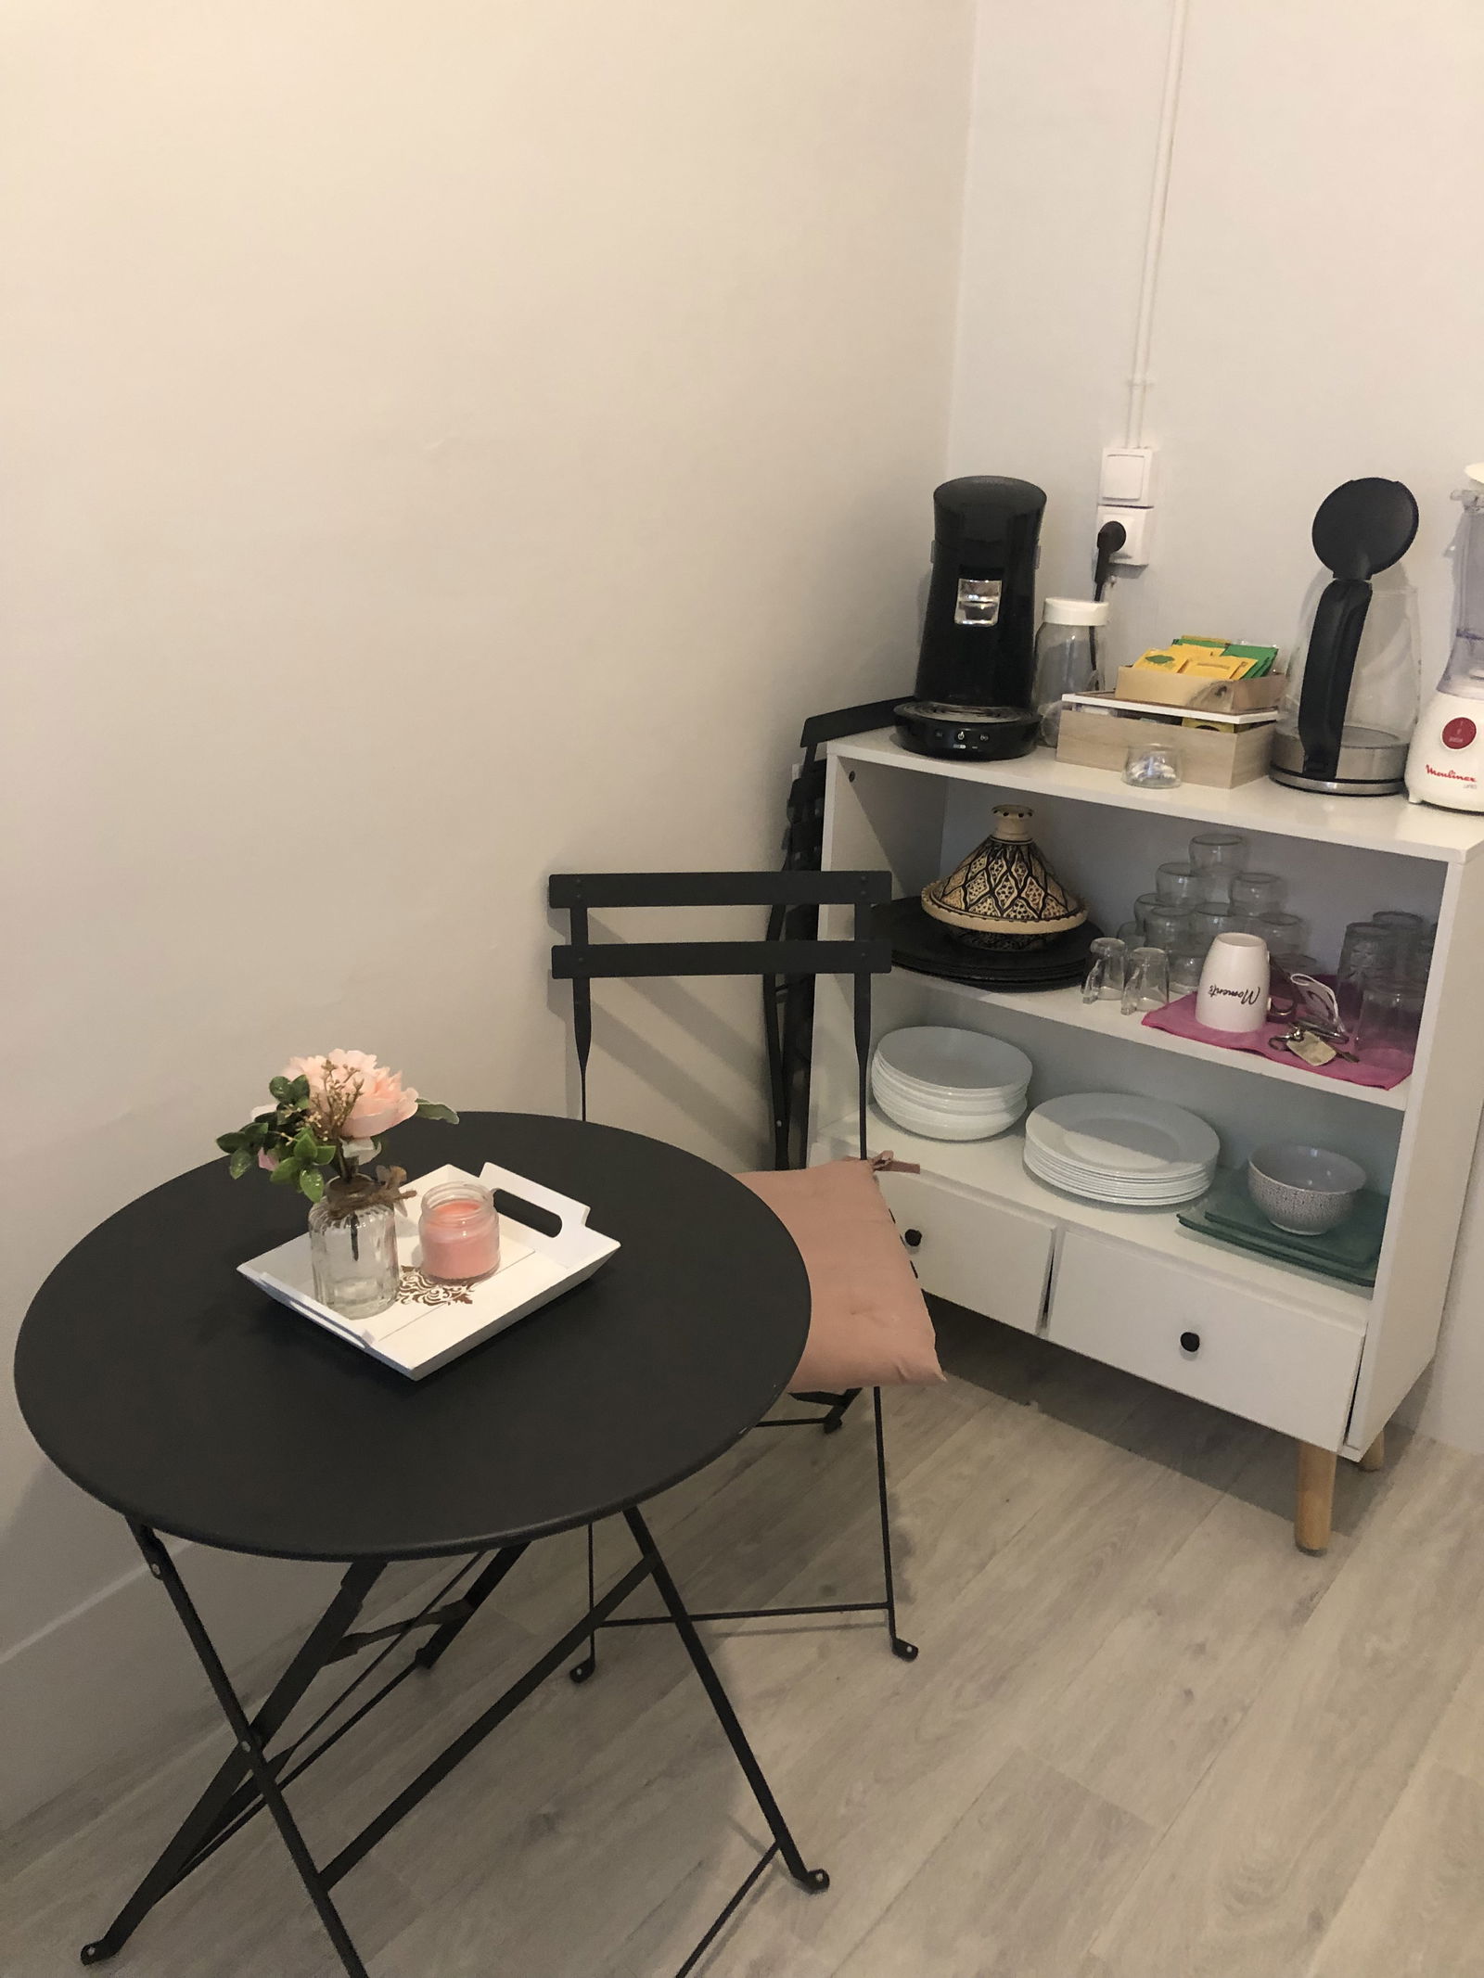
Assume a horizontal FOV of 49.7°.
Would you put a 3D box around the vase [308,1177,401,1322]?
[{"bbox_3d":[-0.298,0.193,1.218,0.069,0.095,0.069,1,20,0],"label":"vase"}]

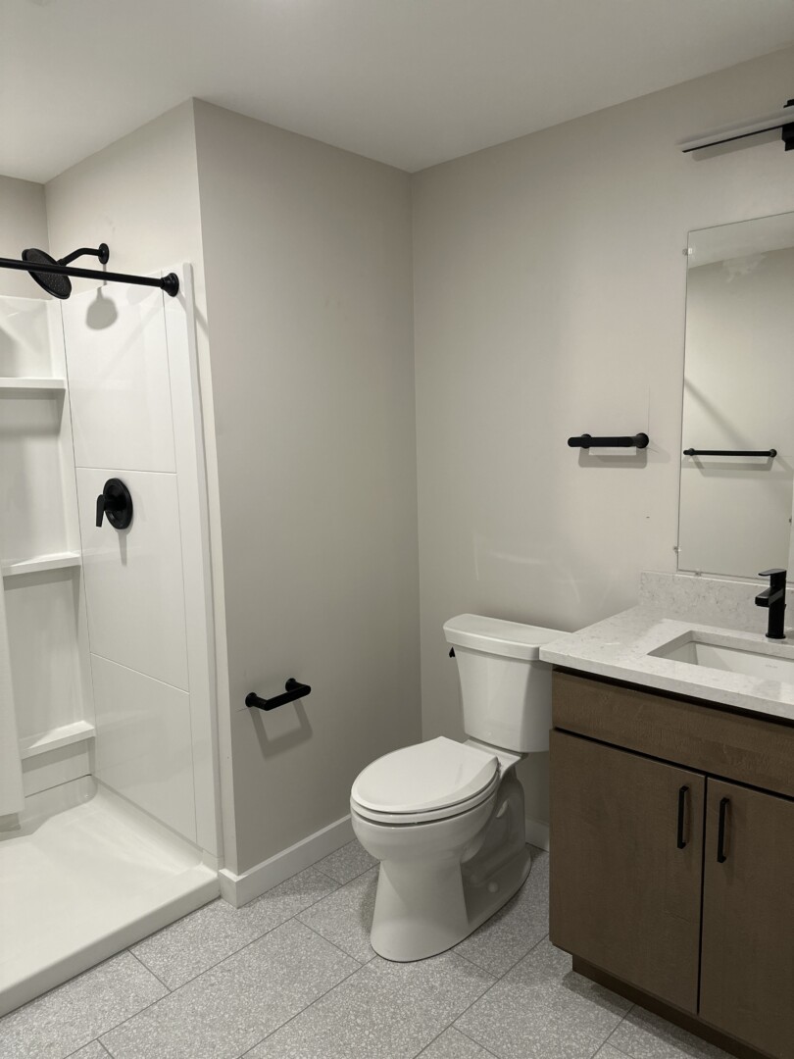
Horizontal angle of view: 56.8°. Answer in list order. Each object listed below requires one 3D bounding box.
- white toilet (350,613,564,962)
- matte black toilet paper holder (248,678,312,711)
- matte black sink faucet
[{"bbox_3d":[0.174,0.750,2.242,0.466,0.783,0.765,6,11,43],"label":"white toilet"},{"bbox_3d":[-0.361,0.513,2.265,0.082,0.045,0.195,6,11,43],"label":"matte black toilet paper holder"},{"bbox_3d":[0.917,0.190,1.794,0.045,0.168,0.138,6,11,43],"label":"matte black sink faucet"}]

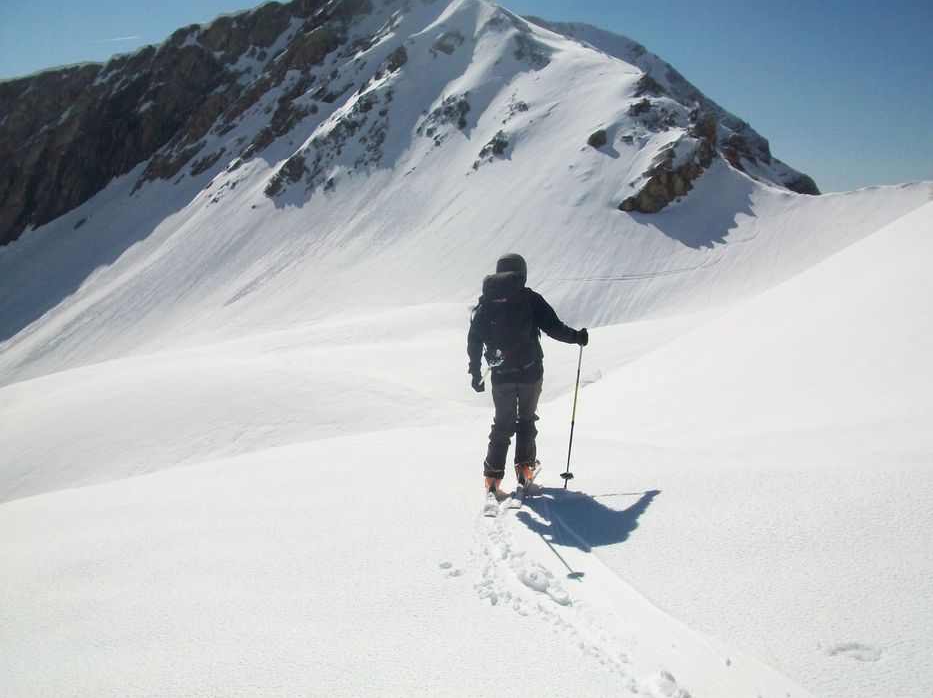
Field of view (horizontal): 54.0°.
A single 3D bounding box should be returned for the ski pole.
[{"bbox_3d":[0.826,0.470,7.010,0.100,1.231,0.100,7,4,10],"label":"ski pole"}]

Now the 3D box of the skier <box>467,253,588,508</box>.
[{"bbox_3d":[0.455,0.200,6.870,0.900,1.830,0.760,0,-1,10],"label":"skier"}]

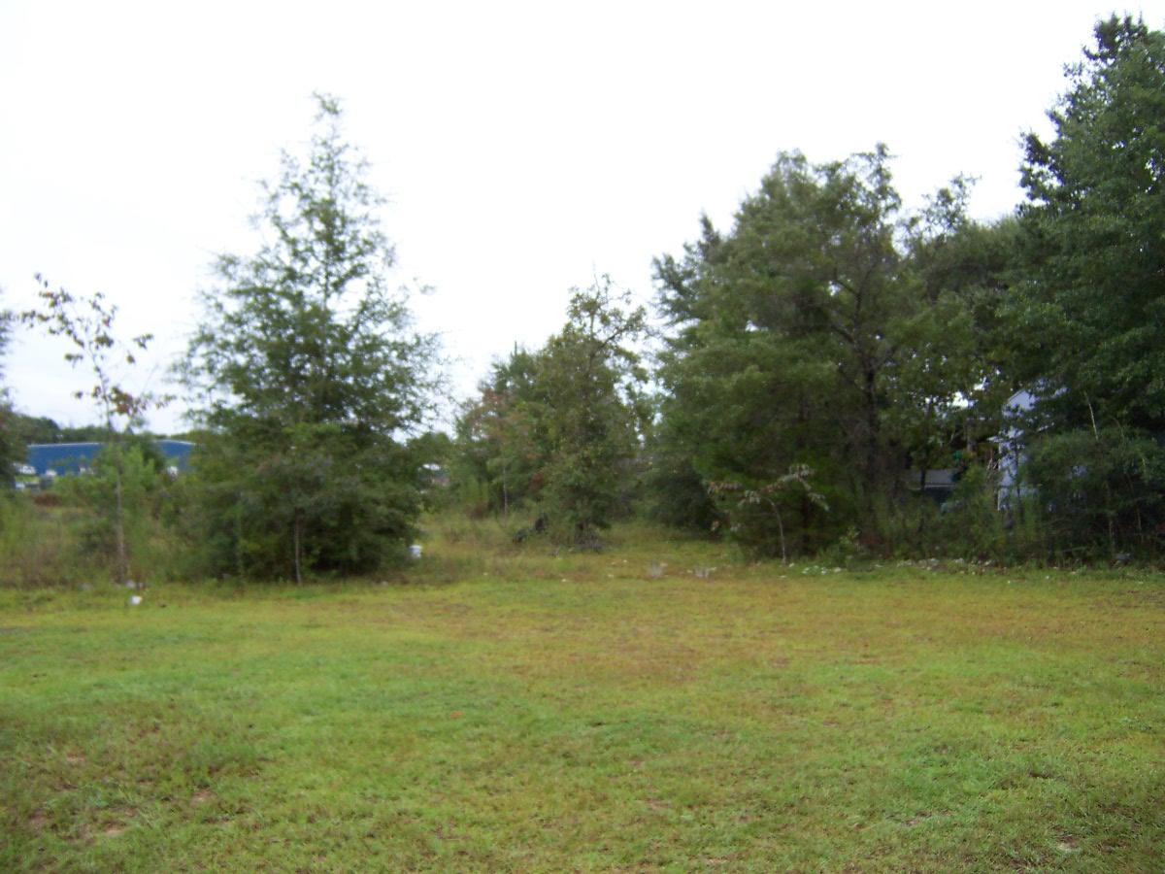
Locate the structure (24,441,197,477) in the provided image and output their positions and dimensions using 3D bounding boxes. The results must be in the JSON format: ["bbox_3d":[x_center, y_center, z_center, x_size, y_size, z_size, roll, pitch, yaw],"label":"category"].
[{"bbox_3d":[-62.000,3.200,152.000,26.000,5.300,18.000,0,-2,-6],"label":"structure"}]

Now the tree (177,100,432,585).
[{"bbox_3d":[-4.700,-1.700,19.200,4.400,8.300,4.300,0,-2,0],"label":"tree"}]

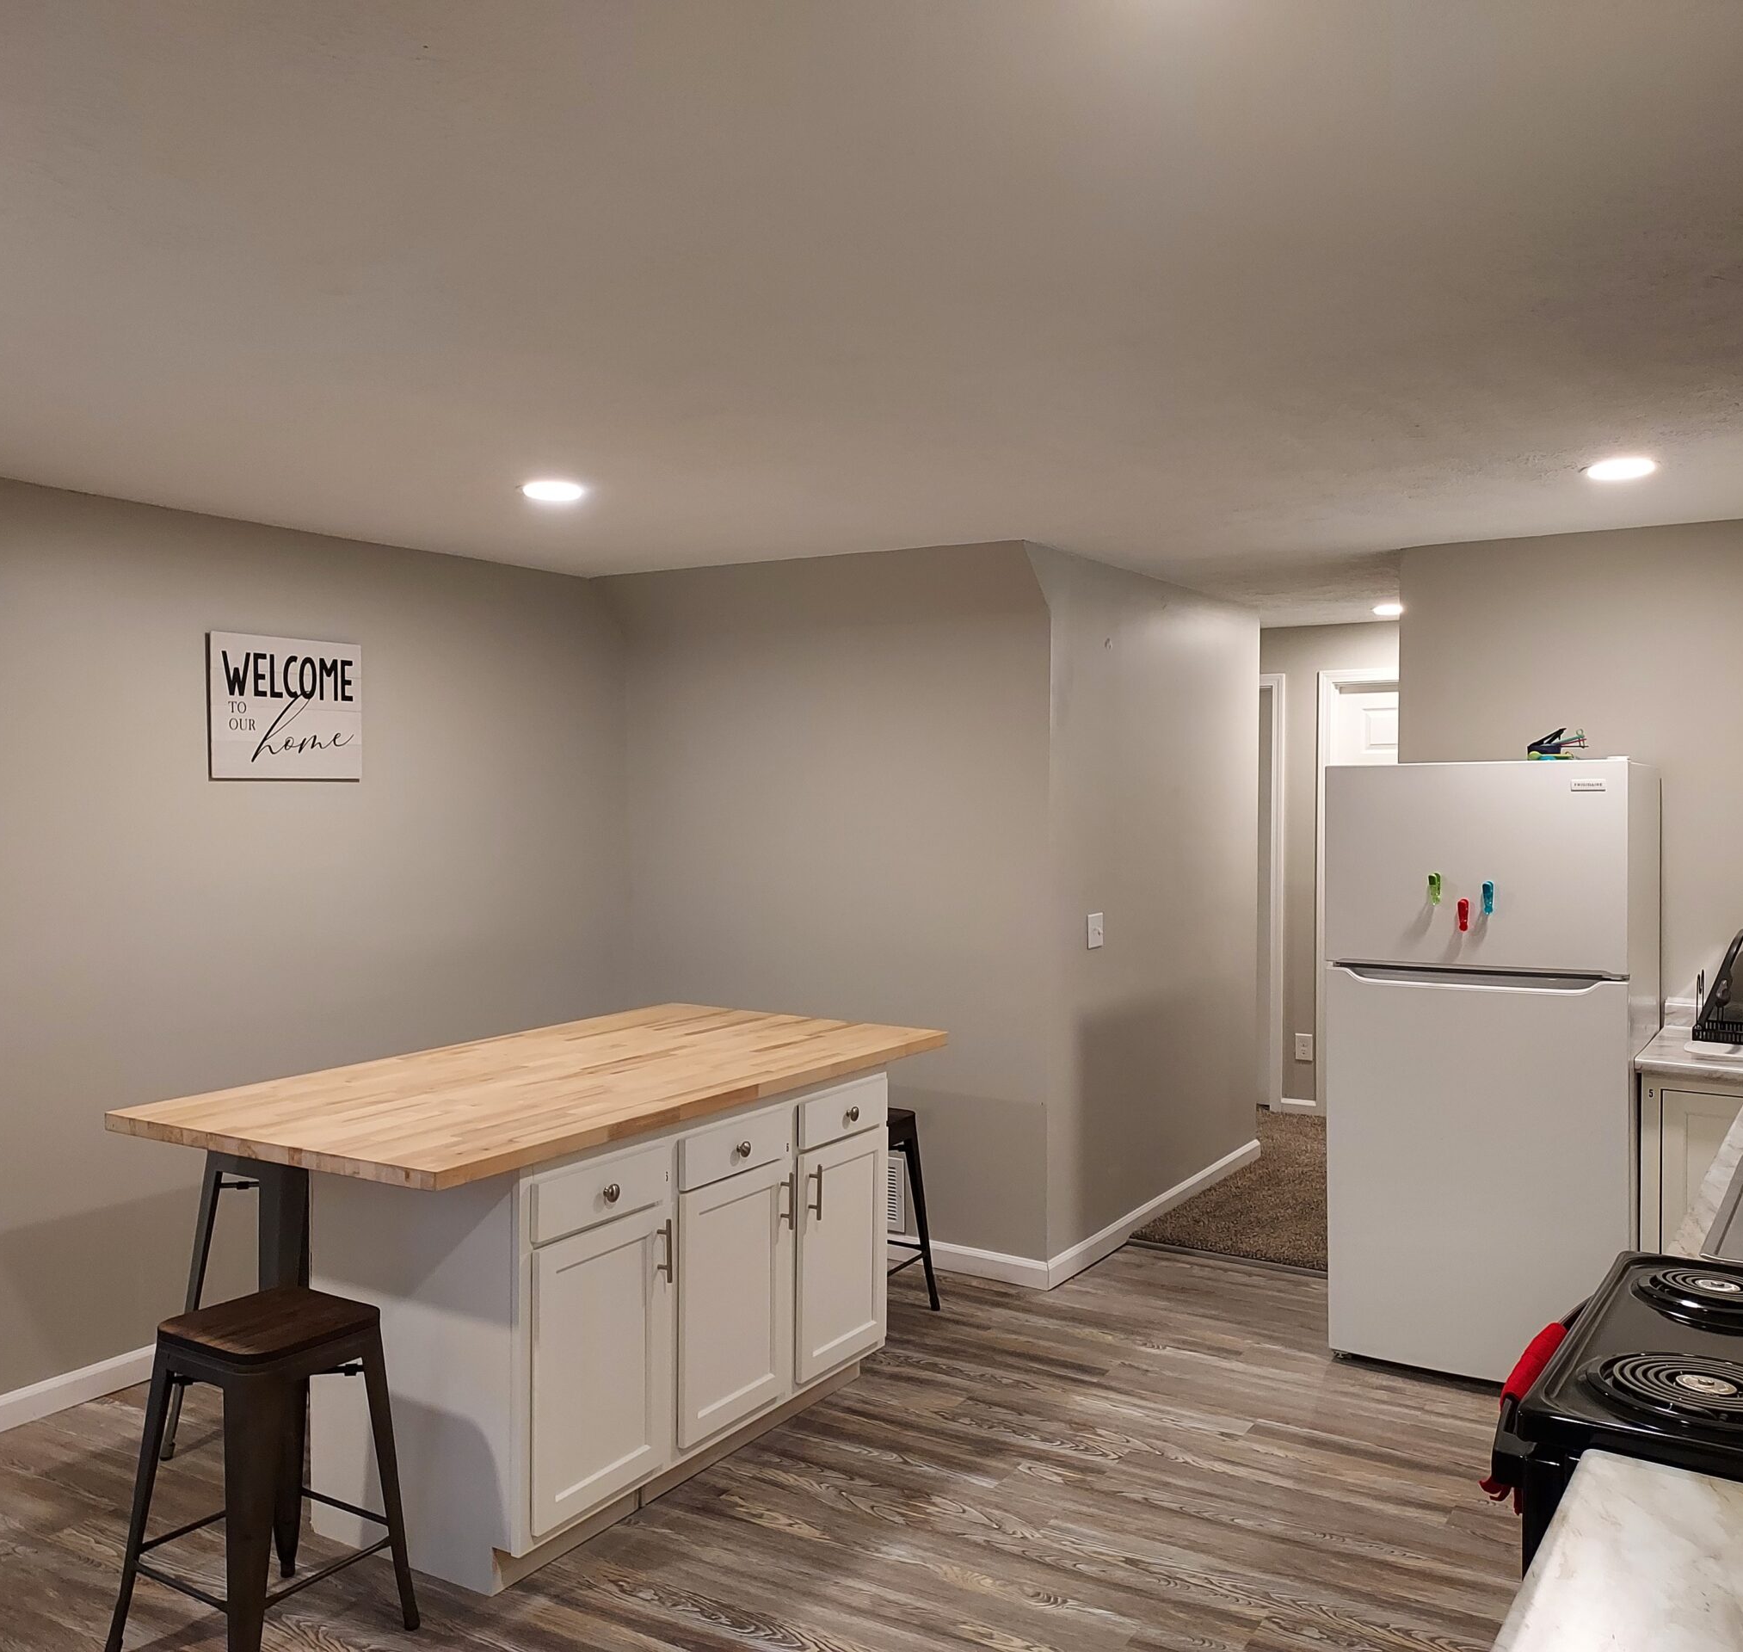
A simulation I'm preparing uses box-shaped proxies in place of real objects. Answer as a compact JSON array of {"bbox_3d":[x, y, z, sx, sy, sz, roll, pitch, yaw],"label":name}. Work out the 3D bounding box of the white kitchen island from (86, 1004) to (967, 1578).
[{"bbox_3d":[-0.716,1.069,3.878,1.016,0.916,1.892,1,1,32],"label":"white kitchen island"}]

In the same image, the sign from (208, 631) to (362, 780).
[{"bbox_3d":[-1.751,-0.350,4.594,0.027,0.411,0.508,1,1,32],"label":"sign"}]

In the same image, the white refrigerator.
[{"bbox_3d":[1.835,0.670,4.488,0.757,1.673,0.777,1,1,32],"label":"white refrigerator"}]

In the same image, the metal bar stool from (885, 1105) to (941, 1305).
[{"bbox_3d":[-0.058,1.199,4.689,0.418,0.613,0.418,1,1,32],"label":"metal bar stool"}]

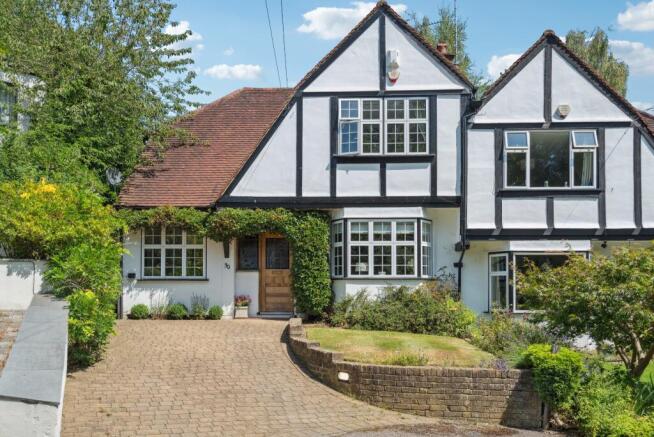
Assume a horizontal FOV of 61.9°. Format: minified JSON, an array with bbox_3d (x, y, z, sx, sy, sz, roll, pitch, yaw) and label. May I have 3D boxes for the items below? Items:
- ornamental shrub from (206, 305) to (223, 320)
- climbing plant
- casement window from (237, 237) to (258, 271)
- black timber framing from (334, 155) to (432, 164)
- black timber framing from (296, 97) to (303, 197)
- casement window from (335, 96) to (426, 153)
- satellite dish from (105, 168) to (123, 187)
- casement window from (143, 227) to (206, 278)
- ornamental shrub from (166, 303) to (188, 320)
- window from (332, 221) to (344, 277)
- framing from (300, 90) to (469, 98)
[{"bbox_3d":[-2.734,2.284,13.250,0.400,0.400,0.400,0,0,0],"label":"ornamental shrub"},{"bbox_3d":[-2.436,1.053,13.350,5.120,2.700,0.700,0,0,0],"label":"climbing plant"},{"bbox_3d":[-2.056,0.892,14.100,0.570,0.880,0.090,0,0,0],"label":"casement window"},{"bbox_3d":[1.331,-1.390,12.850,2.310,0.235,0.140,0,0,0],"label":"black timber framing"},{"bbox_3d":[-0.661,-1.726,13.070,0.150,2.380,0.070,0,-2,3],"label":"black timber framing"},{"bbox_3d":[1.330,-2.217,13.000,2.200,1.390,0.120,0,-2,3],"label":"casement window"},{"bbox_3d":[-5.795,-1.113,14.800,0.480,0.500,0.300,0,0,-24],"label":"satellite dish"},{"bbox_3d":[-3.861,0.841,13.770,1.610,1.360,0.110,0,-2,3],"label":"casement window"},{"bbox_3d":[-3.633,2.260,13.250,0.530,0.450,0.520,0,0,0],"label":"ornamental shrub"},{"bbox_3d":[0.286,0.734,13.200,0.100,1.380,0.560,1,-2,-33],"label":"window"},{"bbox_3d":[1.345,-2.975,12.980,3.900,0.140,0.080,0,-2,3],"label":"framing"}]

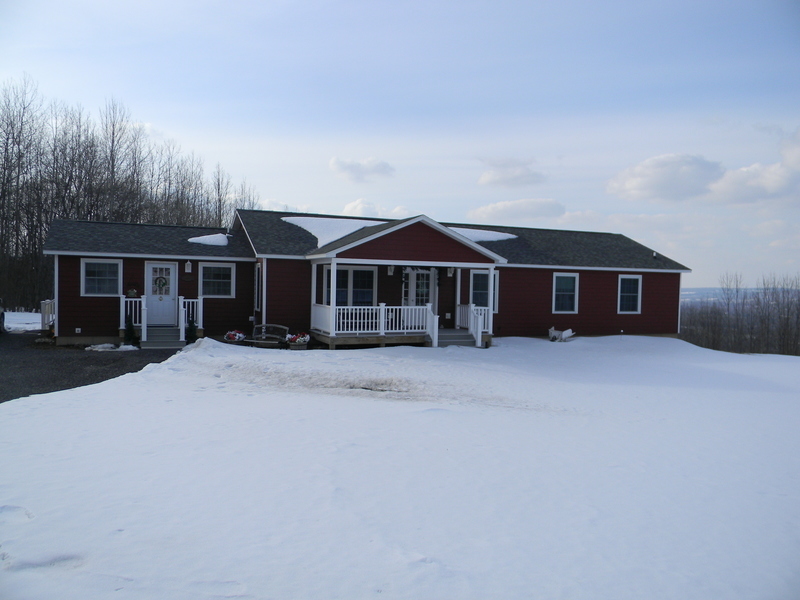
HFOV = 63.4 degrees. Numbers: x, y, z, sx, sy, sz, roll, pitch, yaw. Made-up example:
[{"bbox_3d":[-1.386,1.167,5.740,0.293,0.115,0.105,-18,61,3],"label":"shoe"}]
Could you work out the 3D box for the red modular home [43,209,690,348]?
[{"bbox_3d":[-0.068,-0.895,26.259,25.040,4.970,11.520,1,2,-23],"label":"red modular home"}]

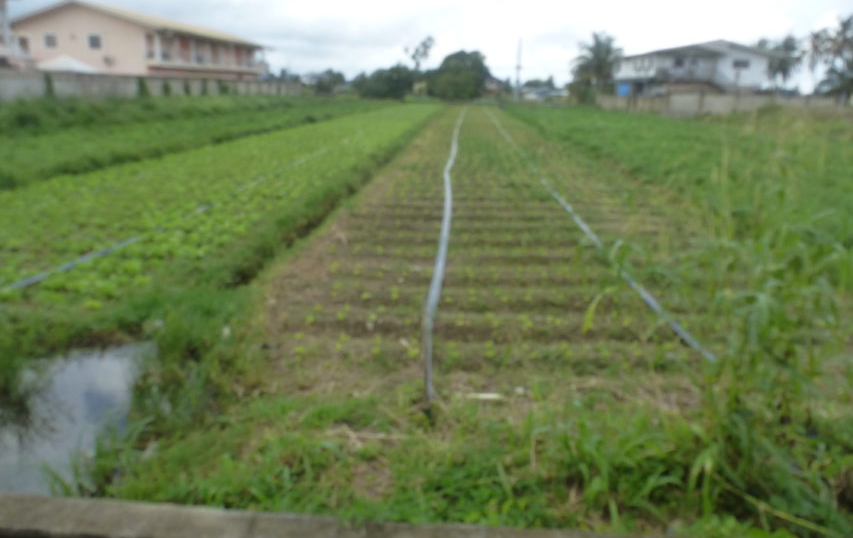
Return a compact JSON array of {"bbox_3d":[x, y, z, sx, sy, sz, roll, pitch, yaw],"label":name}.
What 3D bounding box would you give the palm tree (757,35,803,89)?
[{"bbox_3d":[42.246,-23.421,72.232,5.200,9.300,5.200,2,17,2],"label":"palm tree"}]

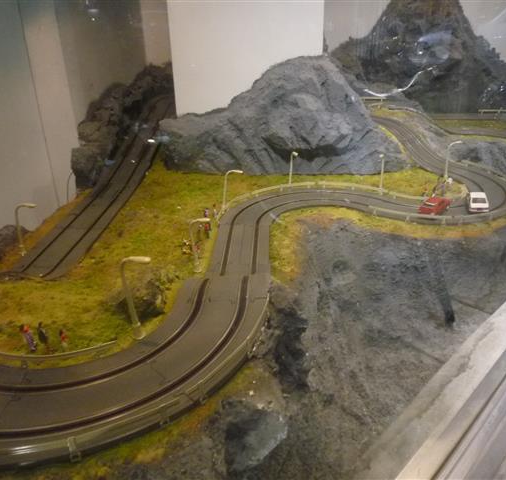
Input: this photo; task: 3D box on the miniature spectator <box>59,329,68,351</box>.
[{"bbox_3d":[-0.137,0.072,0.335,0.007,0.019,0.006,-5,25,-9],"label":"miniature spectator"}]

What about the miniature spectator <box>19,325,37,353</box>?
[{"bbox_3d":[-0.162,0.071,0.333,0.008,0.024,0.007,0,25,3],"label":"miniature spectator"}]

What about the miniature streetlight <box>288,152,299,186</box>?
[{"bbox_3d":[0.071,-0.123,0.822,0.009,0.063,0.029,-14,28,-25],"label":"miniature streetlight"}]

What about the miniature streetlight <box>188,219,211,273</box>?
[{"bbox_3d":[-0.058,0.007,0.528,0.029,0.067,0.009,1,25,4],"label":"miniature streetlight"}]

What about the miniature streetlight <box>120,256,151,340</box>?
[{"bbox_3d":[-0.080,0.044,0.334,0.027,0.069,0.009,9,26,20],"label":"miniature streetlight"}]

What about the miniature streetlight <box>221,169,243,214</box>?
[{"bbox_3d":[-0.029,-0.073,0.695,0.030,0.070,0.009,2,25,7],"label":"miniature streetlight"}]

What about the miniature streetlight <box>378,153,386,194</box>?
[{"bbox_3d":[0.214,-0.106,0.762,0.009,0.066,0.029,5,26,14],"label":"miniature streetlight"}]

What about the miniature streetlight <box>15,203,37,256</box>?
[{"bbox_3d":[-0.277,-0.012,0.575,0.031,0.070,0.009,-1,25,0],"label":"miniature streetlight"}]

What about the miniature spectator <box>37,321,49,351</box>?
[{"bbox_3d":[-0.151,0.070,0.334,0.007,0.025,0.006,-1,25,0],"label":"miniature spectator"}]

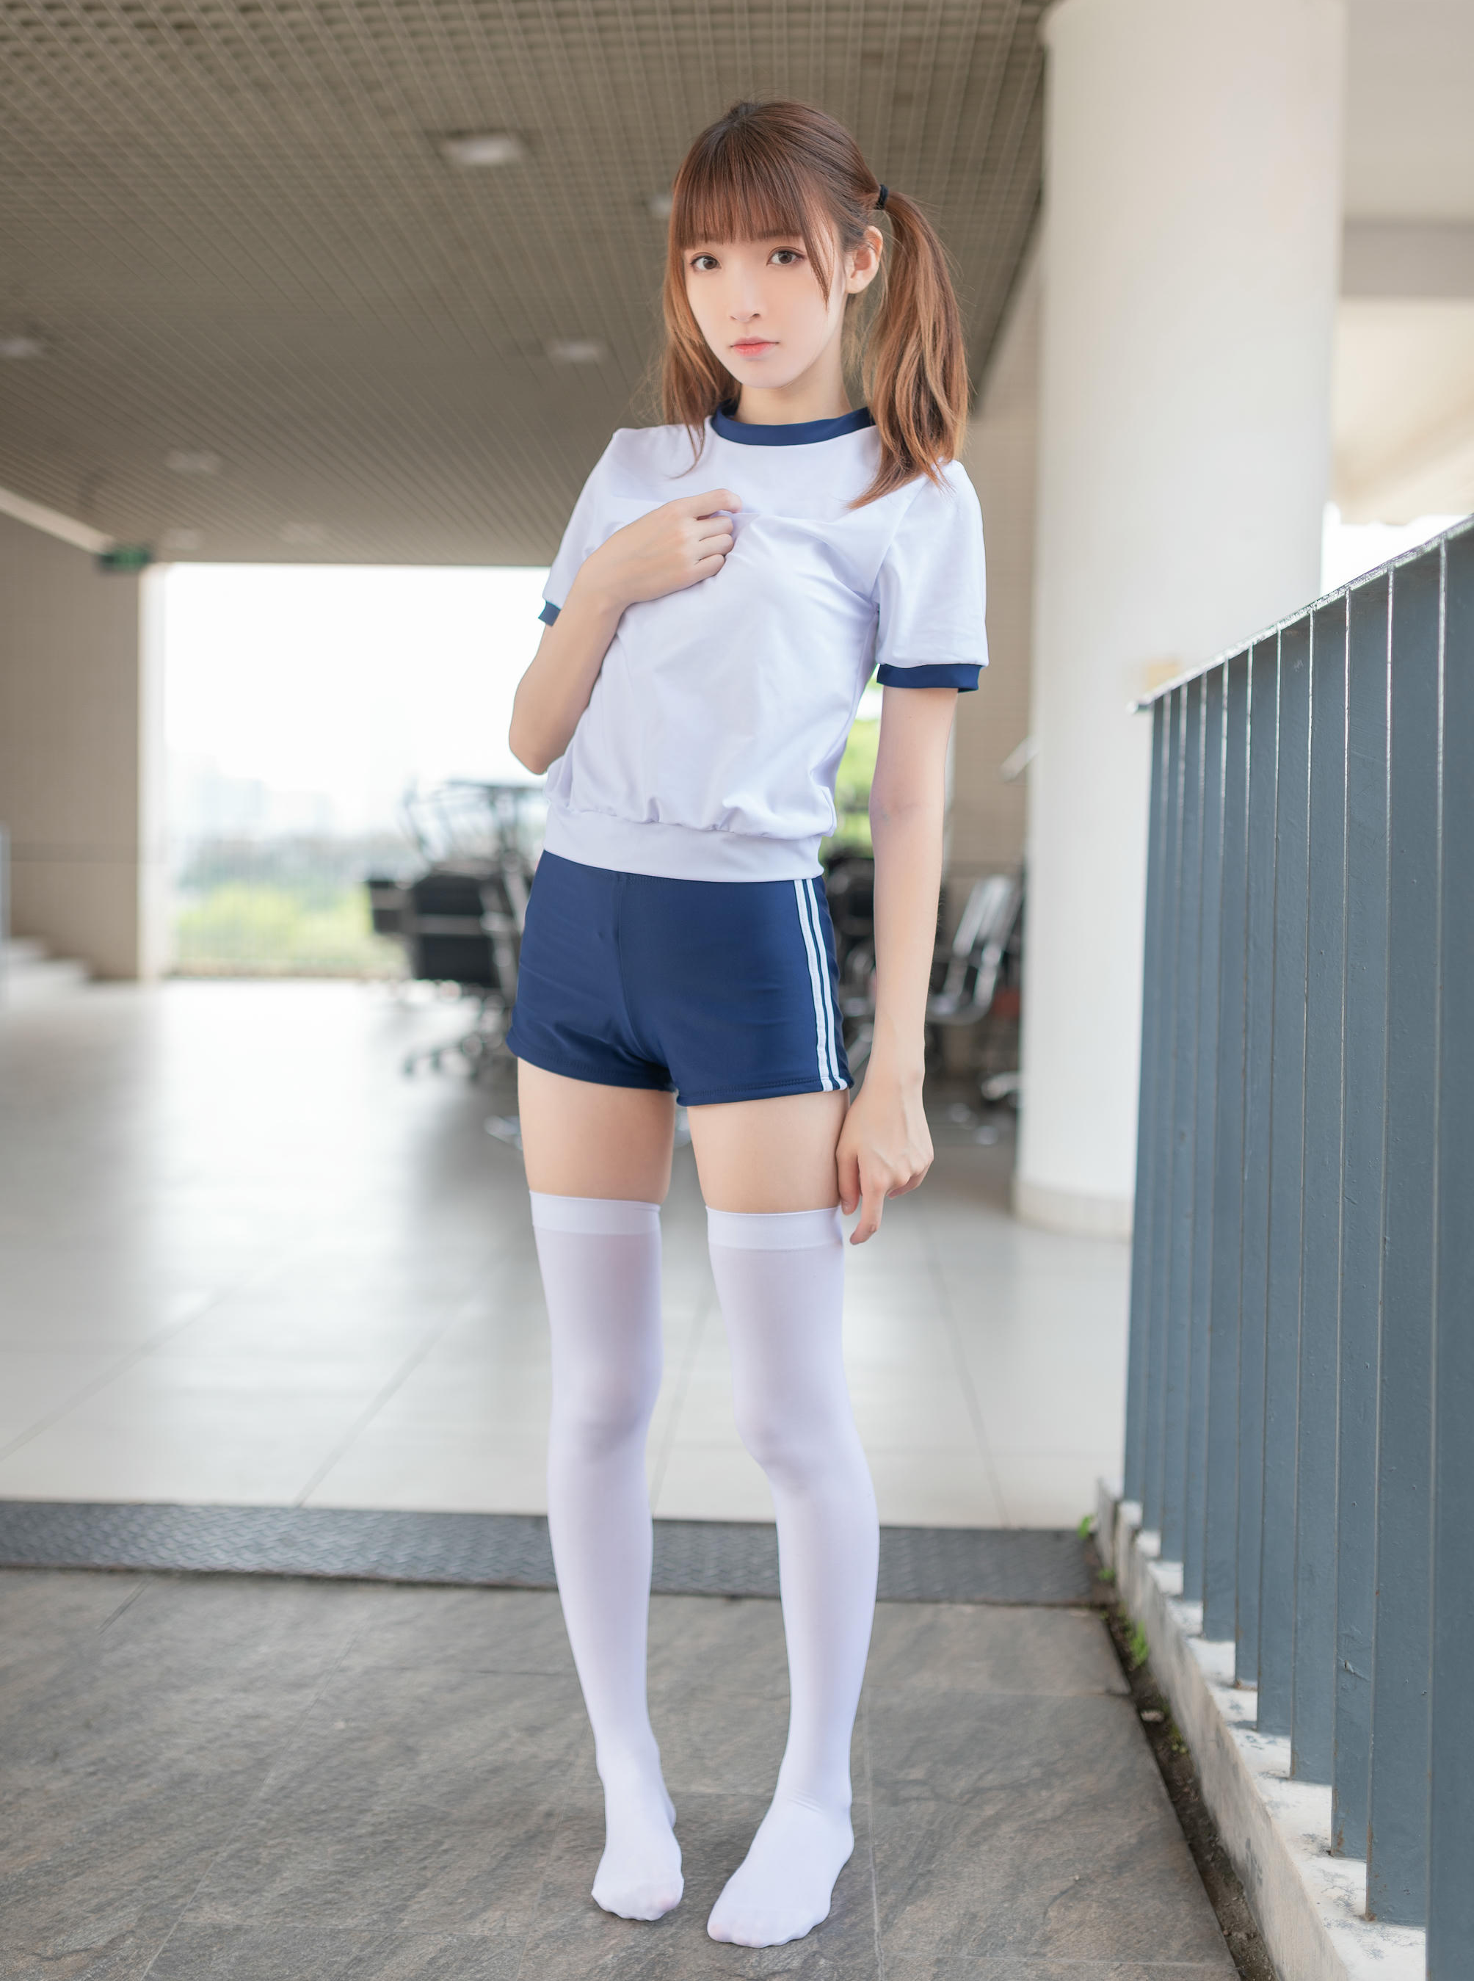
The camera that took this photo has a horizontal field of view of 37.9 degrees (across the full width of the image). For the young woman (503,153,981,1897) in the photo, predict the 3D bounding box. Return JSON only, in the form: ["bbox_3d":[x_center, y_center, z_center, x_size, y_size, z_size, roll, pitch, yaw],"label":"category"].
[{"bbox_3d":[0.005,0.014,1.960,0.420,1.610,0.330,2,3,19],"label":"young woman"}]

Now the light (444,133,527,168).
[{"bbox_3d":[-0.795,-2.641,6.750,0.260,0.070,0.260,1,3,2],"label":"light"}]

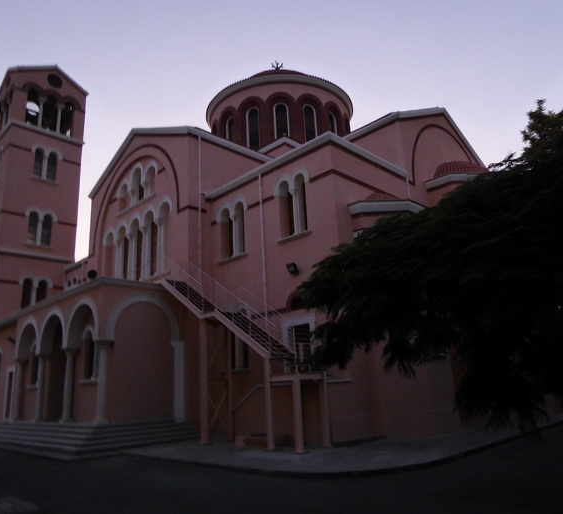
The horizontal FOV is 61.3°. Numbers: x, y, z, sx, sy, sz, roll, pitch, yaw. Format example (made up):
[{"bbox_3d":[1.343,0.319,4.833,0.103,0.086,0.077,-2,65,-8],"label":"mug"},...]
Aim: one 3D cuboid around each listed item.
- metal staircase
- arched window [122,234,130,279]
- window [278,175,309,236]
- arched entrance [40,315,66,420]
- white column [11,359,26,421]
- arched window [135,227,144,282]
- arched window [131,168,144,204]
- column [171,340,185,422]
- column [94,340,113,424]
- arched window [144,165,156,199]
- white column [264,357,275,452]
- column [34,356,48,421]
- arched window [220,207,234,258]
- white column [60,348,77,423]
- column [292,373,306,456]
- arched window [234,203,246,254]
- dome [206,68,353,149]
[{"bbox_3d":[-2.253,1.581,17.506,1.121,4.680,6.435,12,-21,-43],"label":"metal staircase"},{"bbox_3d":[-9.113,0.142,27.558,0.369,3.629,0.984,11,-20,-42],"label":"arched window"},{"bbox_3d":[0.490,-1.893,17.894,0.312,2.223,1.462,12,-21,-43],"label":"window"},{"bbox_3d":[-9.897,4.807,20.865,0.487,4.680,2.779,12,-21,-43],"label":"arched entrance"},{"bbox_3d":[-13.238,6.703,23.941,0.419,2.964,0.419,12,-21,-43],"label":"white column"},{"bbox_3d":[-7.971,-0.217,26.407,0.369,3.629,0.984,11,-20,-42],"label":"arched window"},{"bbox_3d":[-8.196,-3.991,27.361,0.369,2.521,1.292,11,-20,-42],"label":"arched window"},{"bbox_3d":[-4.183,4.981,19.008,0.487,3.101,0.409,12,-21,-43],"label":"column"},{"bbox_3d":[-6.553,4.590,17.420,0.487,2.964,0.487,12,-21,-43],"label":"column"},{"bbox_3d":[-6.577,-3.787,24.190,0.292,1.560,0.956,12,-21,-43],"label":"arched window"},{"bbox_3d":[-0.336,4.573,14.955,0.172,2.768,0.172,11,-20,-42],"label":"white column"},{"bbox_3d":[-11.012,6.000,21.770,0.419,2.964,0.419,12,-21,-43],"label":"column"},{"bbox_3d":[-2.267,-1.022,20.583,0.292,2.242,0.799,12,-21,-43],"label":"arched window"},{"bbox_3d":[-8.730,5.359,19.834,0.492,2.927,0.492,11,-20,-42],"label":"white column"},{"bbox_3d":[0.470,4.586,13.994,0.191,2.177,0.191,11,-20,-42],"label":"column"},{"bbox_3d":[-1.689,-1.205,20.019,0.292,2.242,0.741,12,-21,-43],"label":"arched window"},{"bbox_3d":[-0.071,-10.488,37.890,11.439,9.840,11.439,11,-20,-42],"label":"dome"}]

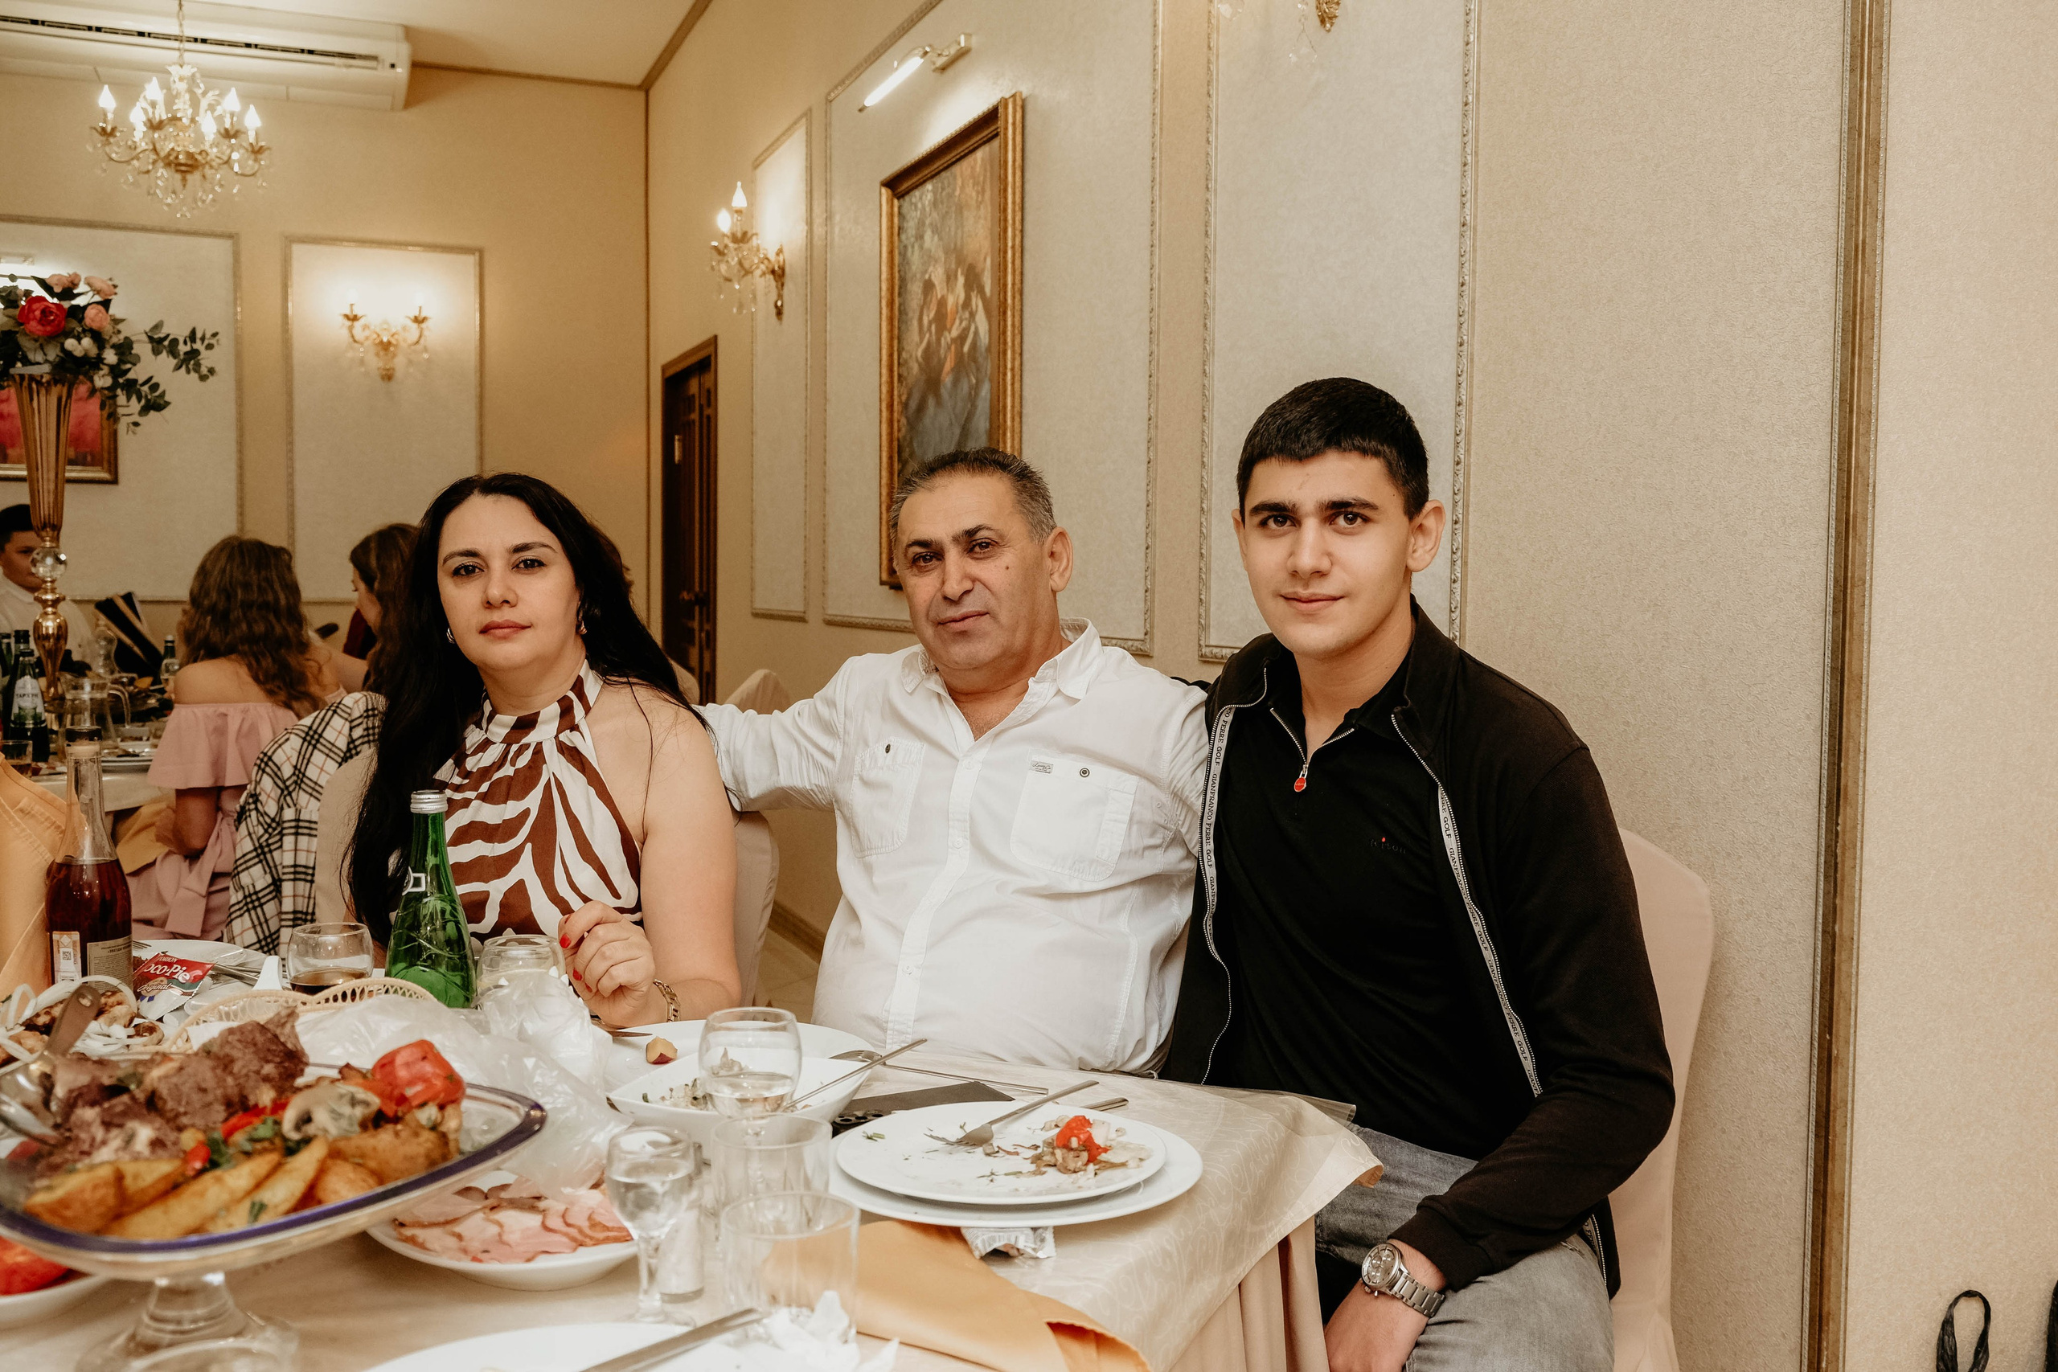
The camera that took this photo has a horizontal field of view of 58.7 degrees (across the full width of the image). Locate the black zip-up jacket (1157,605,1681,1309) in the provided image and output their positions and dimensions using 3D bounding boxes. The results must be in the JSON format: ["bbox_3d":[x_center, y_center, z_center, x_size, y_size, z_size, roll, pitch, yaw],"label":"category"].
[{"bbox_3d":[0.335,0.232,1.600,0.510,0.620,0.390,2,4,28],"label":"black zip-up jacket"}]

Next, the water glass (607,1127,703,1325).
[{"bbox_3d":[-0.220,0.317,1.062,0.051,0.108,0.051,1,3,0],"label":"water glass"}]

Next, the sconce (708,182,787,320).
[{"bbox_3d":[-0.912,-1.393,5.894,0.230,0.410,0.360,-1,4,-22],"label":"sconce"}]

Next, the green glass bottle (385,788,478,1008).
[{"bbox_3d":[-0.499,0.212,1.528,0.073,0.255,0.073,1,3,0],"label":"green glass bottle"}]

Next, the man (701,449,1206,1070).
[{"bbox_3d":[-0.166,0.417,1.805,0.740,1.310,0.720,2,4,20],"label":"man"}]

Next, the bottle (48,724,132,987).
[{"bbox_3d":[-0.954,0.181,1.858,0.079,0.280,0.079,1,3,0],"label":"bottle"}]

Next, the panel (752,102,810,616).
[{"bbox_3d":[-0.823,-0.994,5.962,0.035,1.550,0.770,-1,4,-22],"label":"panel"}]

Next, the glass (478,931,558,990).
[{"bbox_3d":[-0.430,0.277,1.551,0.072,0.125,0.072,1,3,0],"label":"glass"}]

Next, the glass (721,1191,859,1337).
[{"bbox_3d":[-0.137,0.335,1.049,0.077,0.076,0.077,1,3,0],"label":"glass"}]

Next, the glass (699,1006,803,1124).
[{"bbox_3d":[-0.193,0.294,1.278,0.072,0.128,0.072,1,3,0],"label":"glass"}]

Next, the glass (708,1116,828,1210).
[{"bbox_3d":[-0.167,0.326,1.185,0.076,0.075,0.076,1,3,0],"label":"glass"}]

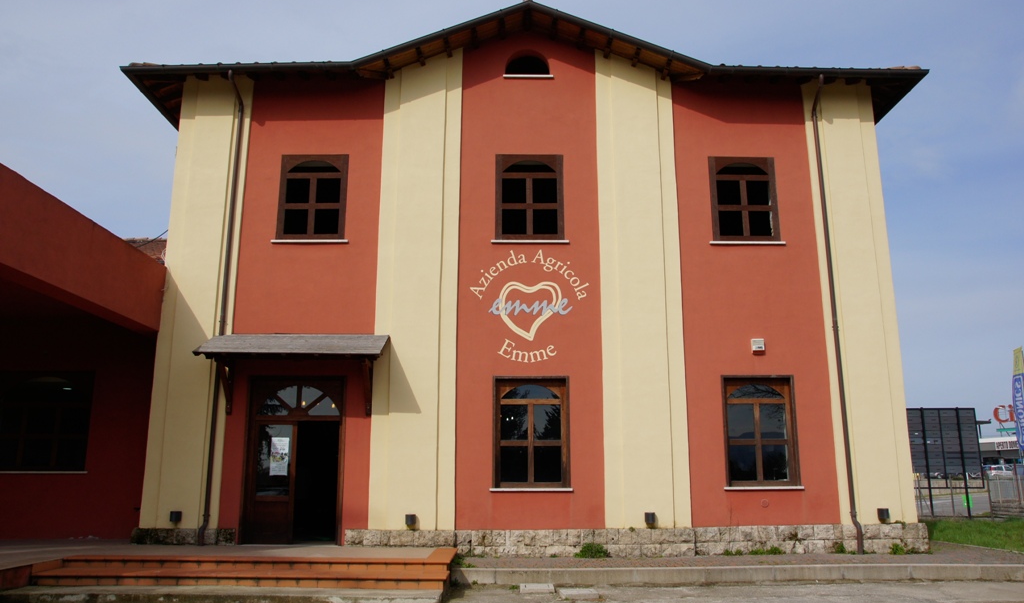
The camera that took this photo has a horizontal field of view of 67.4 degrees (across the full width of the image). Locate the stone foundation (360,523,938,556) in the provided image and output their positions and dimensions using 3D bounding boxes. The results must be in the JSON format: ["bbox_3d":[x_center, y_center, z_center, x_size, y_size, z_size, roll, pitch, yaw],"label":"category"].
[{"bbox_3d":[2.225,4.229,13.565,10.280,0.504,0.250,0,-12,-1],"label":"stone foundation"}]

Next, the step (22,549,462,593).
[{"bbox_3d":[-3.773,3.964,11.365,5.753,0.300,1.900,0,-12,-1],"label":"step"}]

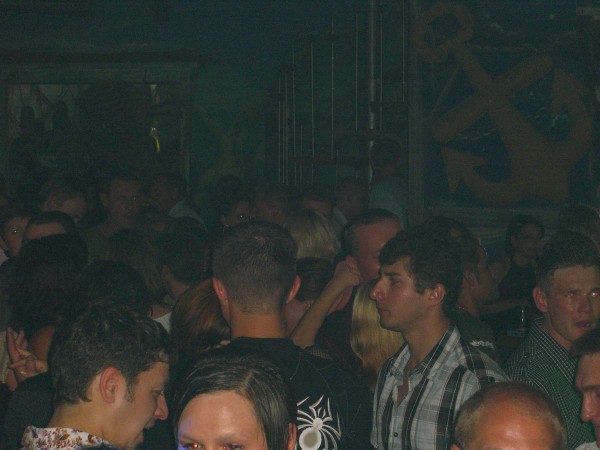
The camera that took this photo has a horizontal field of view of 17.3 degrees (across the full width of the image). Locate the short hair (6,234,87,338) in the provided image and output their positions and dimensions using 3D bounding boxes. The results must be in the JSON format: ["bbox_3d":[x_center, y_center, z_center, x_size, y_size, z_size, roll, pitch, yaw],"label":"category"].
[{"bbox_3d":[-0.641,0.156,5.000,0.200,0.260,0.220,0,3,-6],"label":"short hair"}]

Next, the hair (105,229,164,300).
[{"bbox_3d":[-0.469,0.112,5.600,0.180,0.220,0.200,0,3,3],"label":"hair"}]

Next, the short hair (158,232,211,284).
[{"bbox_3d":[-0.351,0.102,6.000,0.165,0.165,0.190,-1,3,-24],"label":"short hair"}]

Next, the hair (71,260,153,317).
[{"bbox_3d":[-0.429,0.163,4.500,0.185,0.190,0.210,0,3,0],"label":"hair"}]

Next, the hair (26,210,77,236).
[{"bbox_3d":[-0.817,0.005,6.500,0.165,0.120,0.190,1,3,21],"label":"hair"}]

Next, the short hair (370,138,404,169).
[{"bbox_3d":[0.438,-0.357,10.000,0.160,0.165,0.190,0,3,0],"label":"short hair"}]

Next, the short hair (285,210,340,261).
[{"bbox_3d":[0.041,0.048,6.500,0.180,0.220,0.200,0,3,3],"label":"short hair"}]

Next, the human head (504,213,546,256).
[{"bbox_3d":[1.022,0.045,9.000,0.180,0.200,0.200,-1,3,-27],"label":"human head"}]

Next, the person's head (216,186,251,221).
[{"bbox_3d":[-0.269,-0.087,8.000,0.165,0.145,0.180,-1,3,-18],"label":"person's head"}]

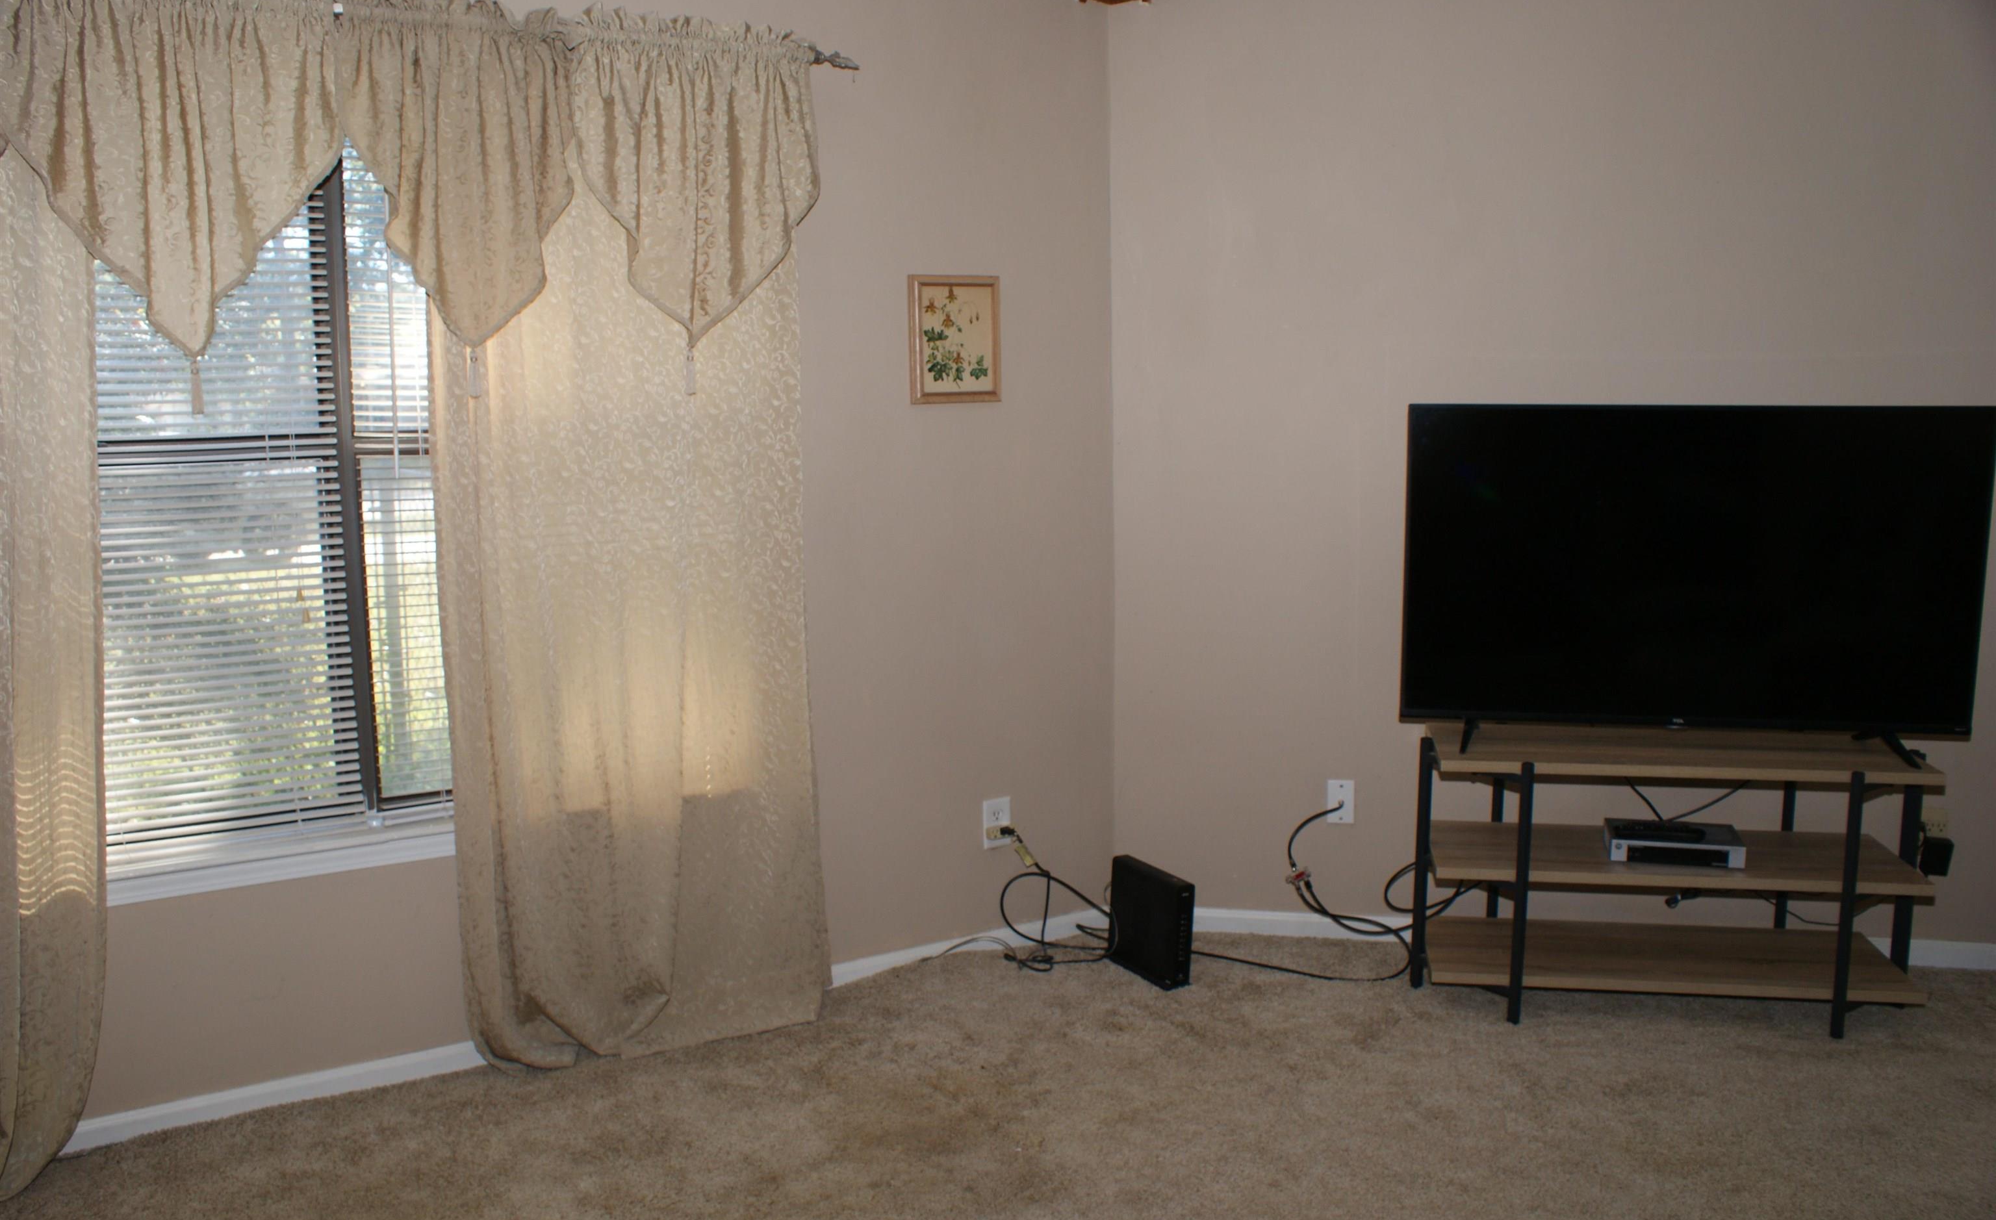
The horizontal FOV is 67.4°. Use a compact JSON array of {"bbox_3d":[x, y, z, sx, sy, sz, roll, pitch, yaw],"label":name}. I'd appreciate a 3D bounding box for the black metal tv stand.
[{"bbox_3d":[1.513,0.599,3.434,1.105,0.600,0.435,1,8,10],"label":"black metal tv stand"}]

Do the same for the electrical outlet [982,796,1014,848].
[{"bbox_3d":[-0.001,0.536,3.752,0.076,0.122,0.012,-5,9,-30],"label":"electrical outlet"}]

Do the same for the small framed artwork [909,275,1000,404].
[{"bbox_3d":[-0.098,-0.635,3.527,0.238,0.297,0.022,-5,9,-30],"label":"small framed artwork"}]

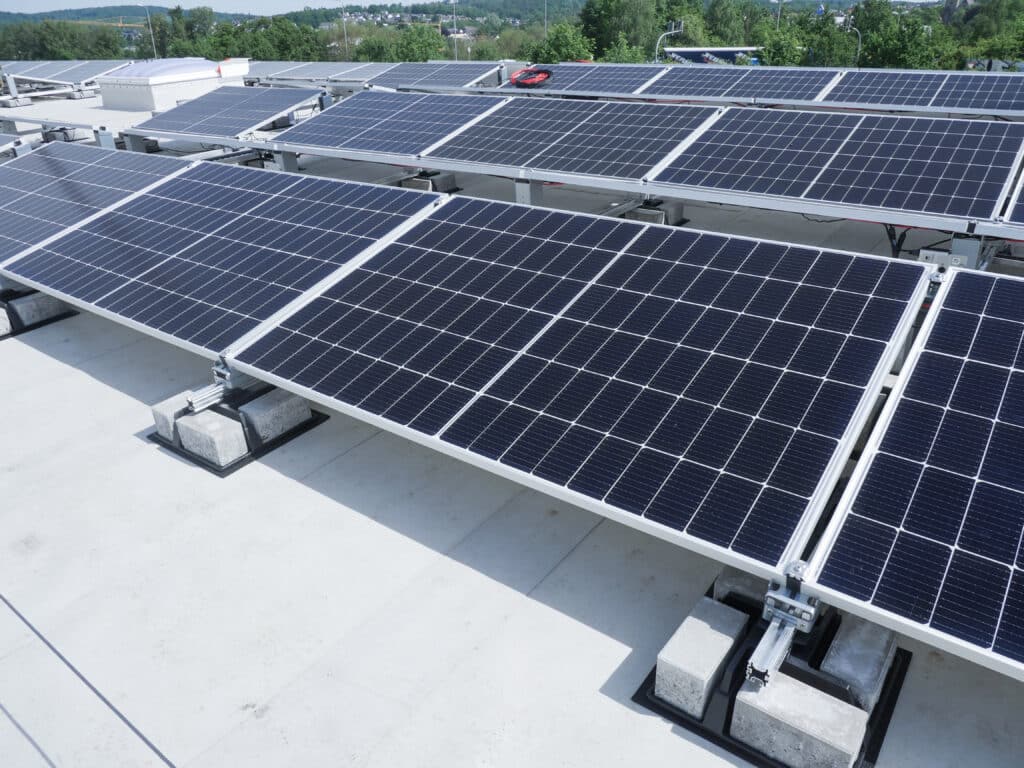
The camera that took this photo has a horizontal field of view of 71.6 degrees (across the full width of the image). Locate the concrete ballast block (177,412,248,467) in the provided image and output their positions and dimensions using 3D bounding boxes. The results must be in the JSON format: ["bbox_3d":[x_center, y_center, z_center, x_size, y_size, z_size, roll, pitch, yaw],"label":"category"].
[{"bbox_3d":[-0.910,0.161,2.169,0.197,0.098,0.098,17,30,33],"label":"concrete ballast block"}]

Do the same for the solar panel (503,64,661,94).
[{"bbox_3d":[0.658,-3.205,7.653,1.722,0.035,1.134,17,47,33],"label":"solar panel"}]

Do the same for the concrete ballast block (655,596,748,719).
[{"bbox_3d":[0.374,0.527,1.392,0.097,0.102,0.205,17,32,33],"label":"concrete ballast block"}]

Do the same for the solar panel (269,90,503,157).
[{"bbox_3d":[-1.025,-2.135,5.807,1.722,0.035,1.134,17,47,33],"label":"solar panel"}]

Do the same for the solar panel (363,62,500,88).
[{"bbox_3d":[-1.128,-3.763,8.847,1.722,0.035,1.134,17,47,33],"label":"solar panel"}]

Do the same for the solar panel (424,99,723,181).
[{"bbox_3d":[0.375,-1.697,4.871,1.722,0.035,1.134,17,47,33],"label":"solar panel"}]

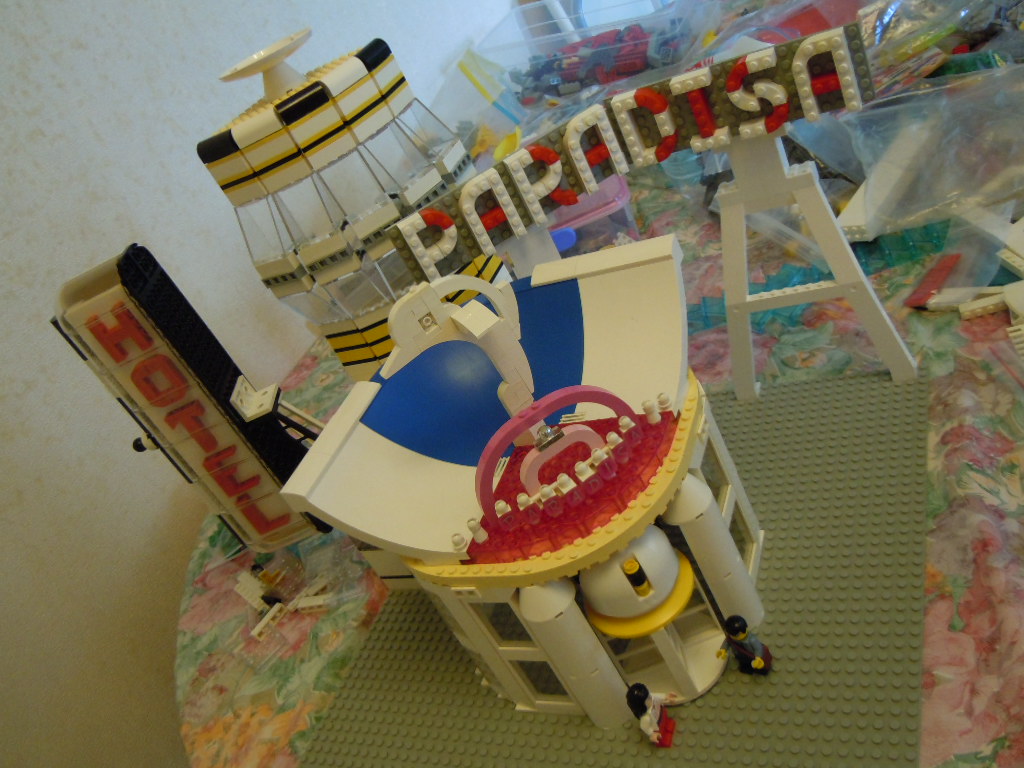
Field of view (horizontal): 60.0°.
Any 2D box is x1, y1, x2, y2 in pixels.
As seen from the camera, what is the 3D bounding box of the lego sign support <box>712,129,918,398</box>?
[{"bbox_3d":[0.187,-0.077,0.603,0.128,0.204,0.016,-9,36,32],"label":"lego sign support"}]

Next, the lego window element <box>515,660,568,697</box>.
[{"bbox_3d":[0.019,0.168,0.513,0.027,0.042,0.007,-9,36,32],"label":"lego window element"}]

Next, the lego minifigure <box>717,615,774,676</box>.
[{"bbox_3d":[0.126,0.144,0.484,0.026,0.042,0.015,-9,36,32],"label":"lego minifigure"}]

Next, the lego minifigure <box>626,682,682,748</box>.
[{"bbox_3d":[0.077,0.177,0.476,0.019,0.042,0.025,-9,36,32],"label":"lego minifigure"}]

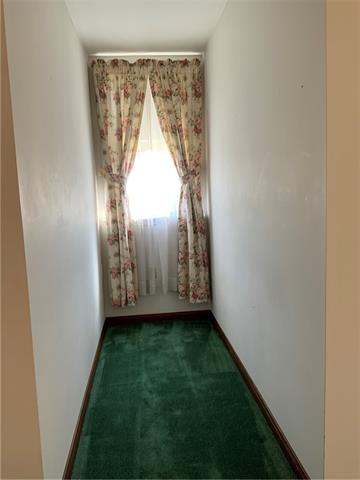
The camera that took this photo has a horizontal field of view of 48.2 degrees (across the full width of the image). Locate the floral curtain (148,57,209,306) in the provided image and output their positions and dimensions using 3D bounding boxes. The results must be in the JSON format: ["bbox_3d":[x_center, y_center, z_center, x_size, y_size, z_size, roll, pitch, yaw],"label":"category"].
[{"bbox_3d":[0.007,-0.478,3.552,0.465,2.110,0.110,-3,8,-5],"label":"floral curtain"}]

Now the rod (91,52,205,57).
[{"bbox_3d":[-0.286,-1.566,3.402,0.960,0.022,0.025,-3,8,-5],"label":"rod"}]

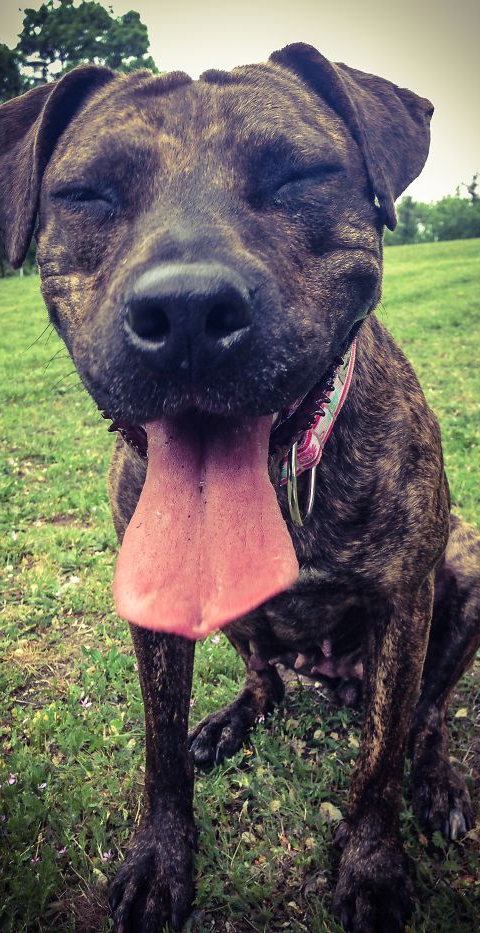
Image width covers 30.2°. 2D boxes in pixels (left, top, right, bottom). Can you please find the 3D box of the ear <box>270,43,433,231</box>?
[{"bbox_3d":[0.056,-0.161,0.435,0.078,0.090,0.055,-3,11,-7],"label":"ear"}]

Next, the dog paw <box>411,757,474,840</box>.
[{"bbox_3d":[0.181,0.296,0.795,0.054,0.048,0.072,-2,11,-1],"label":"dog paw"}]

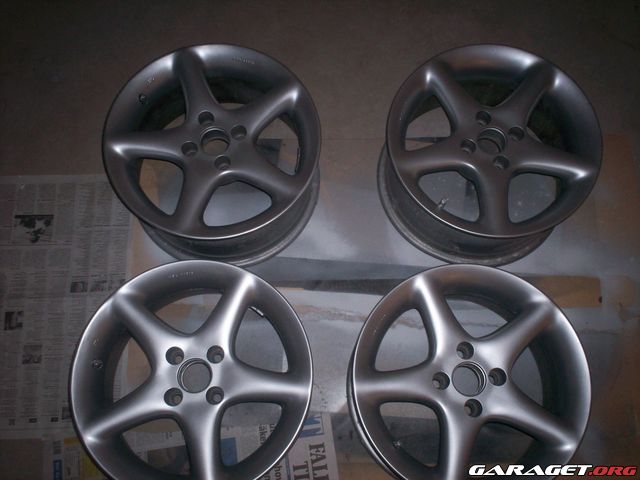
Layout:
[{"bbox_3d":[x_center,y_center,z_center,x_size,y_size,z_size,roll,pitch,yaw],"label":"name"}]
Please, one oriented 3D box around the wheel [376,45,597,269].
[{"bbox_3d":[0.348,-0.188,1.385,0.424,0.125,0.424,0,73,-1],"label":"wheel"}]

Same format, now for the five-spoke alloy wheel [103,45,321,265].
[{"bbox_3d":[-0.214,-0.174,1.413,0.424,0.206,0.424,0,73,-1],"label":"five-spoke alloy wheel"}]

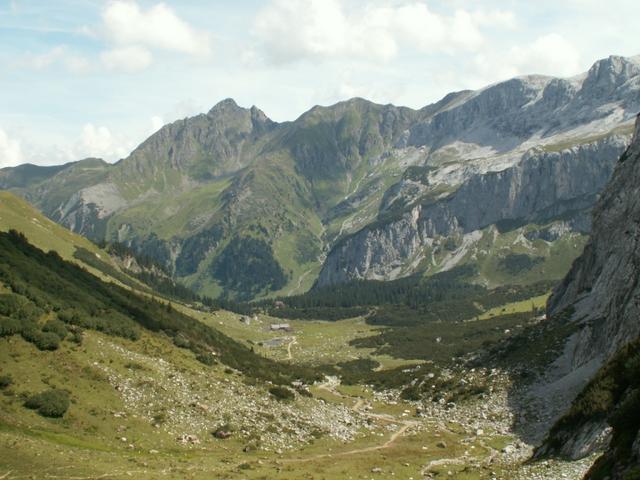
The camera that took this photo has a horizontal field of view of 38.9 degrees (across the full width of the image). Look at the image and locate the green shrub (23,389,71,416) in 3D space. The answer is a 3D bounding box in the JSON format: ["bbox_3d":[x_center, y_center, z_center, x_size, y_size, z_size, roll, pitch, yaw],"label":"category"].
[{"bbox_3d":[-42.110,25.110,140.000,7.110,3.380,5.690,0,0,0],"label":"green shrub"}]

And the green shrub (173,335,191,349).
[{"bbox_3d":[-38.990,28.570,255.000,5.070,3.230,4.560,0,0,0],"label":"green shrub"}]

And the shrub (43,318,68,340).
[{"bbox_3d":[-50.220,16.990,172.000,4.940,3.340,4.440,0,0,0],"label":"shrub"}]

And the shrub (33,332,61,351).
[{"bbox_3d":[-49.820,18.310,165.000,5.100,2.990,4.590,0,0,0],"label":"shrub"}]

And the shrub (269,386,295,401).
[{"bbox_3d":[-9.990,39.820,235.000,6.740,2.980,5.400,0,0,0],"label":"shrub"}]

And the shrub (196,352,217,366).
[{"bbox_3d":[-30.070,31.660,240.000,5.300,3.040,4.770,0,0,0],"label":"shrub"}]

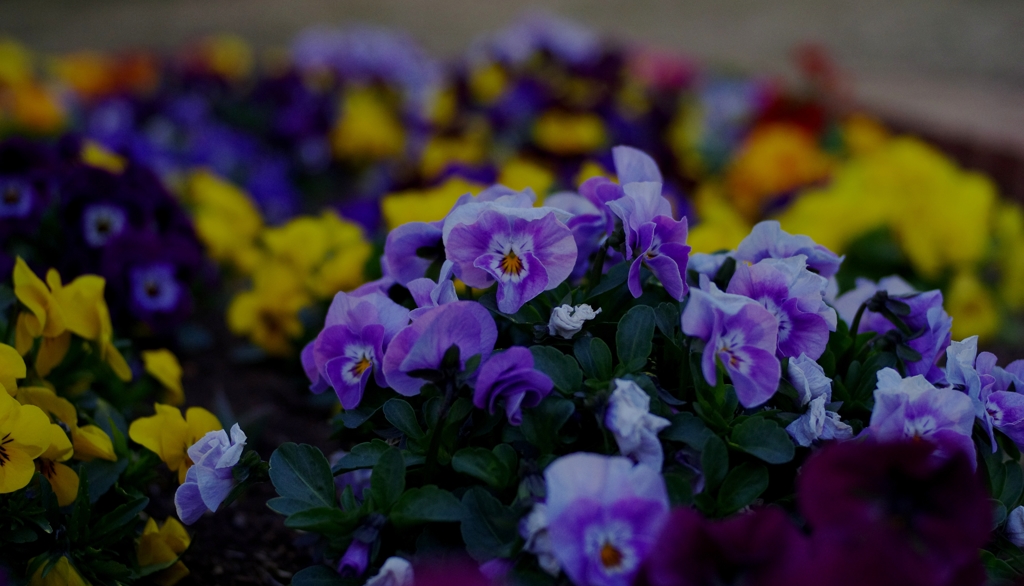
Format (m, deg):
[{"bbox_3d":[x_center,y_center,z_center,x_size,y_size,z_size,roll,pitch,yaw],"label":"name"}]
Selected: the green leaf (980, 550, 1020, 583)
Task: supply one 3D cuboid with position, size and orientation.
[{"bbox_3d":[0.161,0.090,0.560,0.014,0.007,0.013,-20,33,-22],"label":"green leaf"}]

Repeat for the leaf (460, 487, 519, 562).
[{"bbox_3d":[-0.007,0.074,0.545,0.019,0.025,0.010,4,15,15],"label":"leaf"}]

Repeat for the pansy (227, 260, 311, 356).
[{"bbox_3d":[-0.123,0.008,0.860,0.042,0.046,0.024,-3,15,-12],"label":"pansy"}]

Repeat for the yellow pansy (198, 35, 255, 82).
[{"bbox_3d":[-0.244,-0.200,1.450,0.043,0.041,0.024,0,15,0],"label":"yellow pansy"}]

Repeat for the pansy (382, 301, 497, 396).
[{"bbox_3d":[-0.029,0.022,0.685,0.045,0.039,0.022,-2,17,-6],"label":"pansy"}]

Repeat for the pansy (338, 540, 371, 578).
[{"bbox_3d":[-0.054,0.091,0.580,0.011,0.013,0.012,8,18,24],"label":"pansy"}]

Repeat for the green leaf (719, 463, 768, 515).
[{"bbox_3d":[0.081,0.069,0.600,0.018,0.017,0.010,0,17,0],"label":"green leaf"}]

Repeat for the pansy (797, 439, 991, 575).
[{"bbox_3d":[0.104,0.059,0.465,0.051,0.042,0.023,1,15,5],"label":"pansy"}]

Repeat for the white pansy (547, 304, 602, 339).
[{"bbox_3d":[0.025,0.012,0.695,0.021,0.015,0.017,0,17,0],"label":"white pansy"}]

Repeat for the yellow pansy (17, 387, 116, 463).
[{"bbox_3d":[-0.160,0.047,0.610,0.033,0.027,0.032,5,17,17],"label":"yellow pansy"}]

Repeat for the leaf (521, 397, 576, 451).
[{"bbox_3d":[0.012,0.045,0.578,0.019,0.020,0.012,0,15,0],"label":"leaf"}]

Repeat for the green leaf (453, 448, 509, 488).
[{"bbox_3d":[-0.011,0.059,0.568,0.019,0.014,0.012,5,15,19],"label":"green leaf"}]

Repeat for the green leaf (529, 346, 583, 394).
[{"bbox_3d":[0.015,0.028,0.620,0.020,0.018,0.010,0,17,0],"label":"green leaf"}]

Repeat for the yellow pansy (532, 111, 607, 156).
[{"bbox_3d":[0.041,-0.114,1.220,0.046,0.028,0.028,0,17,0],"label":"yellow pansy"}]

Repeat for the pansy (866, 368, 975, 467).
[{"bbox_3d":[0.155,0.049,0.645,0.041,0.041,0.022,0,17,0],"label":"pansy"}]

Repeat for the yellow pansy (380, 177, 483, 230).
[{"bbox_3d":[-0.047,-0.051,1.000,0.056,0.042,0.030,0,17,0],"label":"yellow pansy"}]

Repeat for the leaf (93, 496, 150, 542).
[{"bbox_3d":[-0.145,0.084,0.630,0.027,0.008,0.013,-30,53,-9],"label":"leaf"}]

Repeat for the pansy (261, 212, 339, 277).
[{"bbox_3d":[-0.120,-0.027,0.960,0.044,0.037,0.026,-2,17,-6],"label":"pansy"}]

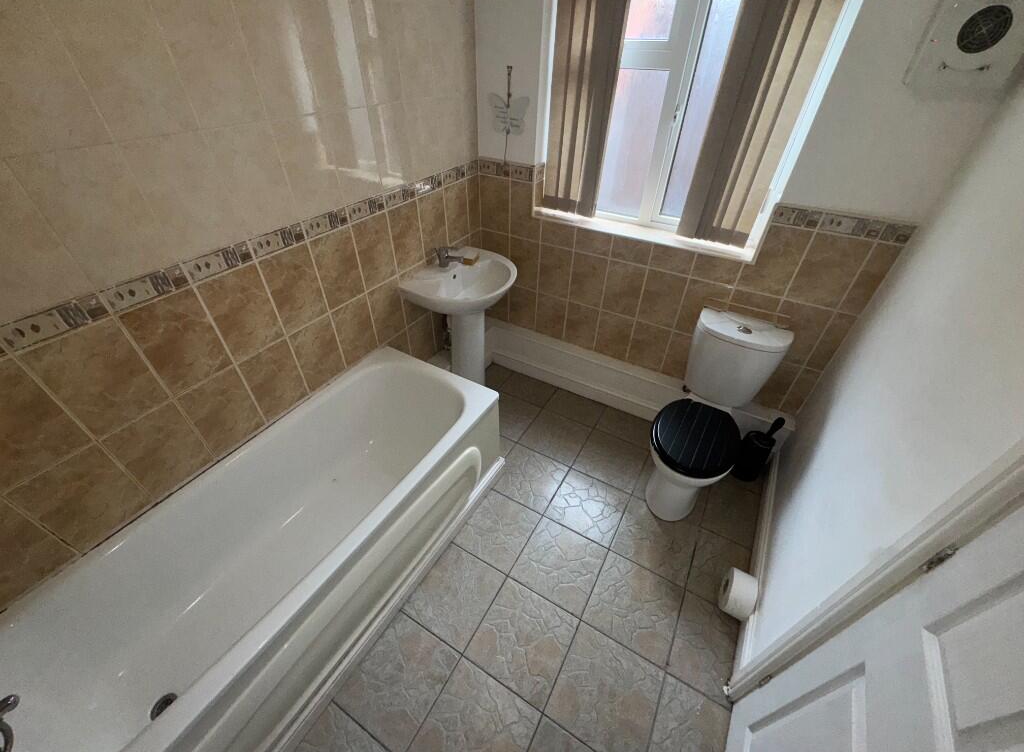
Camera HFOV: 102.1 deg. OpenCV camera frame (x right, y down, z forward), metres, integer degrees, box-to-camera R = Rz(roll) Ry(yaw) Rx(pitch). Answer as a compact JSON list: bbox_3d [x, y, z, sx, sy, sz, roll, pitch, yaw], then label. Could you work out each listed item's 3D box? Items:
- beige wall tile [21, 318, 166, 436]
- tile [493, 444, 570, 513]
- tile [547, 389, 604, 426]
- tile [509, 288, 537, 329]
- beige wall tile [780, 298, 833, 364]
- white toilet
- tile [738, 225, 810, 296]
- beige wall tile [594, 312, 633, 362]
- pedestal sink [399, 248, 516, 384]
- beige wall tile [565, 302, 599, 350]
[{"bbox_3d":[-1.119,0.011,1.137,0.010,0.302,0.202,21,43,22],"label":"beige wall tile"},{"bbox_3d":[0.090,0.524,2.140,0.327,0.010,0.327,21,43,23],"label":"tile"},{"bbox_3d":[0.374,0.191,2.450,0.317,0.010,0.190,21,43,22],"label":"tile"},{"bbox_3d":[0.070,-0.435,2.622,0.200,0.268,0.010,21,43,23],"label":"tile"},{"bbox_3d":[1.307,-0.195,1.915,0.200,0.303,0.010,21,43,23],"label":"beige wall tile"},{"bbox_3d":[0.880,0.222,1.893,0.400,0.788,0.699,21,43,23],"label":"white toilet"},{"bbox_3d":[1.140,-0.500,1.808,0.202,0.302,0.010,21,43,22],"label":"tile"},{"bbox_3d":[0.599,-0.232,2.417,0.200,0.286,0.010,21,43,23],"label":"beige wall tile"},{"bbox_3d":[-0.218,-0.222,2.353,0.456,0.877,0.581,21,44,23],"label":"pedestal sink"},{"bbox_3d":[0.422,-0.302,2.478,0.200,0.277,0.010,21,44,23],"label":"beige wall tile"}]

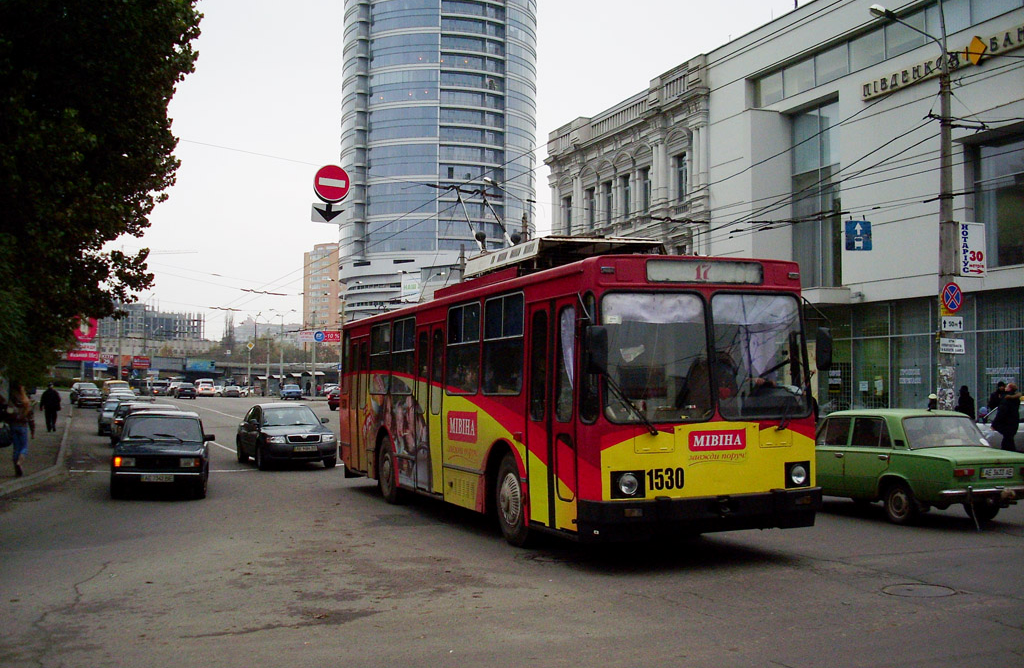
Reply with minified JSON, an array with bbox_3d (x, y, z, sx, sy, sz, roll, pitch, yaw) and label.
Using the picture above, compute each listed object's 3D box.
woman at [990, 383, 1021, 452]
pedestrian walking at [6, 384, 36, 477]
[{"bbox_3d":[10.108,1.862,23.000,0.520,1.690,0.520,-1,-3,31],"label":"woman"},{"bbox_3d":[-9.005,1.752,20.640,0.550,1.720,0.500,1,-3,-20],"label":"pedestrian walking"}]

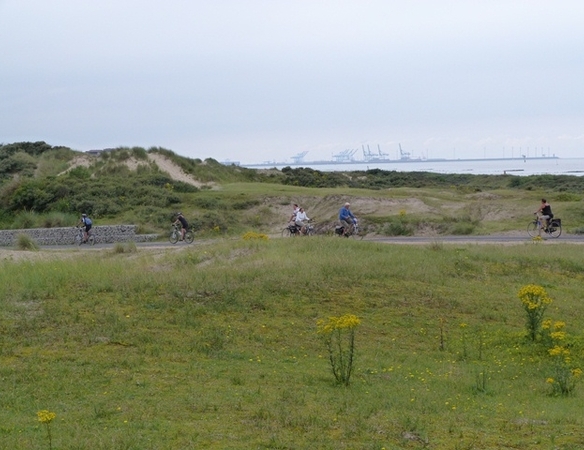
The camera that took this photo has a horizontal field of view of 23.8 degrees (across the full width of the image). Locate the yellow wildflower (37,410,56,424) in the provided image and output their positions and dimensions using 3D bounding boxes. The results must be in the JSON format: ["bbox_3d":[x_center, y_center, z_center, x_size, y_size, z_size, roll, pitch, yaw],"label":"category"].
[{"bbox_3d":[-1.237,0.969,7.000,0.090,0.065,0.085,-1,3,0],"label":"yellow wildflower"}]

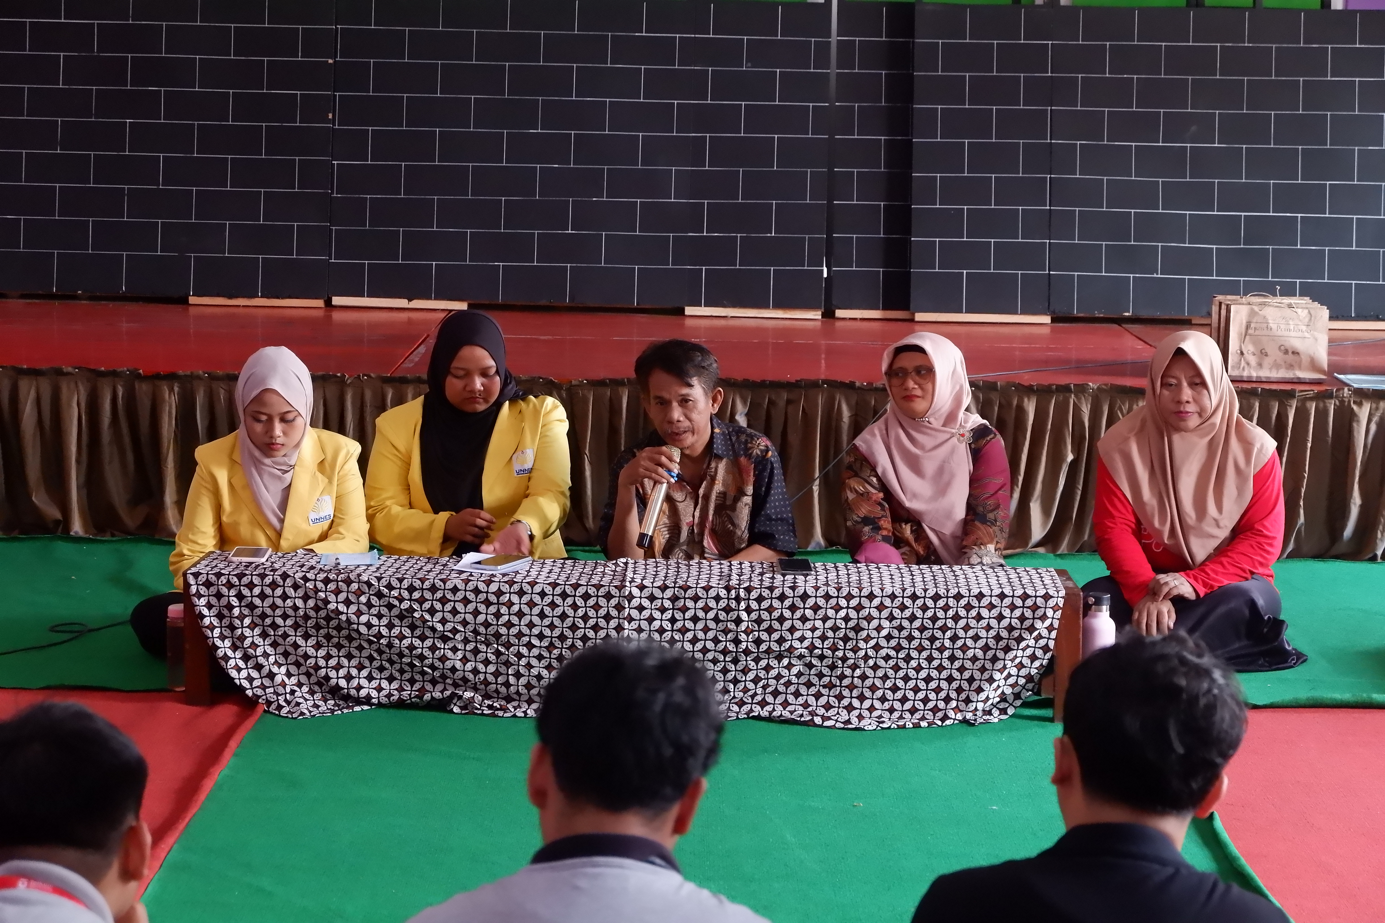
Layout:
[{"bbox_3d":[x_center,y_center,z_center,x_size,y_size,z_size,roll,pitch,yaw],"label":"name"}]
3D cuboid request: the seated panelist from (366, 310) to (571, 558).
[{"bbox_3d":[-0.544,0.061,7.018,0.620,0.840,0.600,1,8,1],"label":"seated panelist"}]

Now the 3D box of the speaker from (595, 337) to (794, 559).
[{"bbox_3d":[0.010,0.101,6.979,0.580,0.790,0.620,2,8,4],"label":"speaker"}]

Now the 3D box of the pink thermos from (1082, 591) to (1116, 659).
[{"bbox_3d":[0.925,0.435,6.597,0.076,0.262,0.076,1,8,1],"label":"pink thermos"}]

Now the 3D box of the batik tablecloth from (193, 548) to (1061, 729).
[{"bbox_3d":[-0.135,0.400,6.573,2.000,0.300,0.340,1,8,1],"label":"batik tablecloth"}]

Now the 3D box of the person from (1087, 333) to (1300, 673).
[{"bbox_3d":[1.241,0.074,7.227,0.620,0.820,0.580,2,8,7],"label":"person"}]

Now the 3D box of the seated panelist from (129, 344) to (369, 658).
[{"bbox_3d":[-1.045,0.094,7.014,0.640,0.765,0.600,1,8,-2],"label":"seated panelist"}]

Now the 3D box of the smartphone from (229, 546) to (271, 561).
[{"bbox_3d":[-1.022,0.216,6.666,0.078,0.009,0.160,1,8,-2],"label":"smartphone"}]

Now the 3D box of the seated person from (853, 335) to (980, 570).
[{"bbox_3d":[0.570,0.097,7.005,0.580,0.810,0.600,2,8,10],"label":"seated person"}]

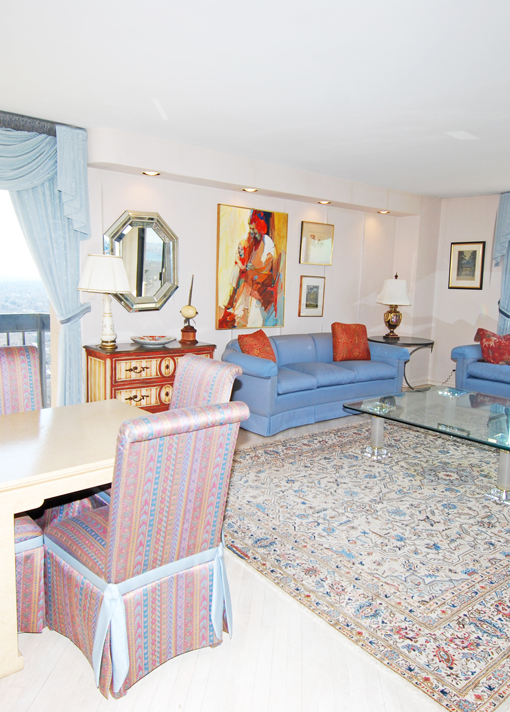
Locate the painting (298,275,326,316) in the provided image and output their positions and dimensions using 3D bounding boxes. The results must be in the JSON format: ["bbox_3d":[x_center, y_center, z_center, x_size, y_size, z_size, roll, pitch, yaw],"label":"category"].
[{"bbox_3d":[0.723,-0.743,6.693,0.415,0.501,0.027,-4,10,-37],"label":"painting"}]

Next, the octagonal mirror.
[{"bbox_3d":[-1.065,-0.881,5.020,0.814,0.918,0.059,-5,11,-40],"label":"octagonal mirror"}]

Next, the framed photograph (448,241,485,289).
[{"bbox_3d":[2.925,-1.241,7.366,0.027,0.649,0.517,-5,11,-41],"label":"framed photograph"}]

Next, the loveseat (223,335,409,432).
[{"bbox_3d":[0.709,0.202,6.020,2.338,0.836,0.932,-5,11,-40],"label":"loveseat"}]

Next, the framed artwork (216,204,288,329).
[{"bbox_3d":[-0.016,-0.985,6.087,0.983,1.345,0.037,-4,10,-37],"label":"framed artwork"}]

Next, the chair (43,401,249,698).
[{"bbox_3d":[-0.433,0.667,2.104,0.510,1.050,0.683,-6,11,-43],"label":"chair"}]

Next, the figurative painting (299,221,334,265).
[{"bbox_3d":[0.769,-1.372,6.559,0.570,0.508,0.037,-5,11,-40],"label":"figurative painting"}]

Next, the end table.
[{"bbox_3d":[1.965,0.154,7.281,0.915,0.750,0.915,-4,10,-37],"label":"end table"}]

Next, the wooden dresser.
[{"bbox_3d":[-0.975,0.309,5.059,1.110,0.804,0.459,-5,11,-40],"label":"wooden dresser"}]

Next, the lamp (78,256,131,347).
[{"bbox_3d":[-1.352,-0.497,4.896,0.408,0.843,0.390,-4,10,-37],"label":"lamp"}]

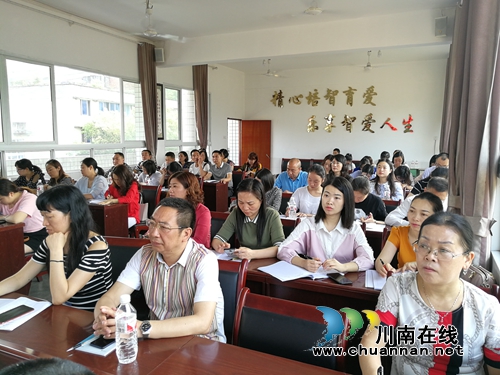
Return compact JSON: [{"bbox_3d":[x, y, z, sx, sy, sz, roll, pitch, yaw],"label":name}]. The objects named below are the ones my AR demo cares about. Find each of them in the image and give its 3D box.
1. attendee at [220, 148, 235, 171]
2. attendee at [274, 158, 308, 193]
[{"bbox_3d":[-0.467,-0.113,7.483,0.500,1.220,0.720,7,10,41],"label":"attendee"},{"bbox_3d":[0.492,0.278,4.646,0.500,1.220,0.720,4,9,27],"label":"attendee"}]

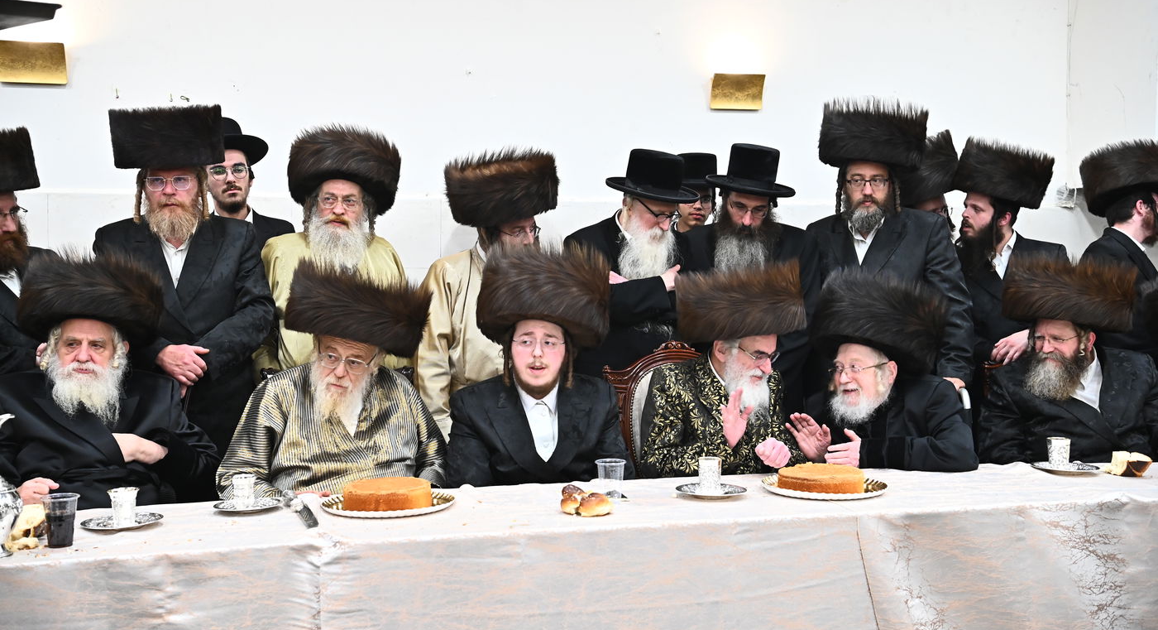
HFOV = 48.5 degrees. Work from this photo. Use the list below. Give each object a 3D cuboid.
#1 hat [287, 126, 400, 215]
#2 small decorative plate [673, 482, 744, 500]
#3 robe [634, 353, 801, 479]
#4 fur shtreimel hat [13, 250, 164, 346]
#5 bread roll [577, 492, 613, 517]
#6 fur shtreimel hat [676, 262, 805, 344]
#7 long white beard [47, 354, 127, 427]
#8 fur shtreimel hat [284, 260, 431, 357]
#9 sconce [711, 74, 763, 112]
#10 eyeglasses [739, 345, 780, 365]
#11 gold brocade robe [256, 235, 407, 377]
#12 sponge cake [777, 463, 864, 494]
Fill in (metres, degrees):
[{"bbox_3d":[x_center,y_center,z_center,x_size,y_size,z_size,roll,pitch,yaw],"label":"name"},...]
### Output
[{"bbox_3d":[-0.758,-0.465,4.150,0.355,0.190,0.355,2,-14,-6],"label":"hat"},{"bbox_3d":[0.308,0.411,3.020,0.167,0.015,0.167,0,3,0],"label":"small decorative plate"},{"bbox_3d":[0.420,0.487,3.476,0.480,0.760,0.500,-1,3,-28],"label":"robe"},{"bbox_3d":[-1.257,-0.042,3.310,0.335,0.178,0.335,7,-7,-11],"label":"fur shtreimel hat"},{"bbox_3d":[0.037,0.404,2.805,0.080,0.050,0.068,0,3,-18],"label":"bread roll"},{"bbox_3d":[0.438,-0.035,3.500,0.350,0.190,0.355,-5,4,0],"label":"fur shtreimel hat"},{"bbox_3d":[-1.149,0.175,3.000,0.180,0.175,0.120,-1,2,-16],"label":"long white beard"},{"bbox_3d":[-0.593,-0.017,3.430,0.355,0.185,0.355,14,3,8],"label":"fur shtreimel hat"},{"bbox_3d":[0.611,-0.857,4.950,0.200,0.135,0.090,-1,3,-16],"label":"sconce"},{"bbox_3d":[0.444,0.081,3.402,0.140,0.043,0.140,27,19,37],"label":"eyeglasses"},{"bbox_3d":[-0.792,0.285,4.146,0.520,1.100,0.320,0,3,-12],"label":"gold brocade robe"},{"bbox_3d":[0.591,0.389,3.139,0.212,0.043,0.212,0,3,-17],"label":"sponge cake"}]

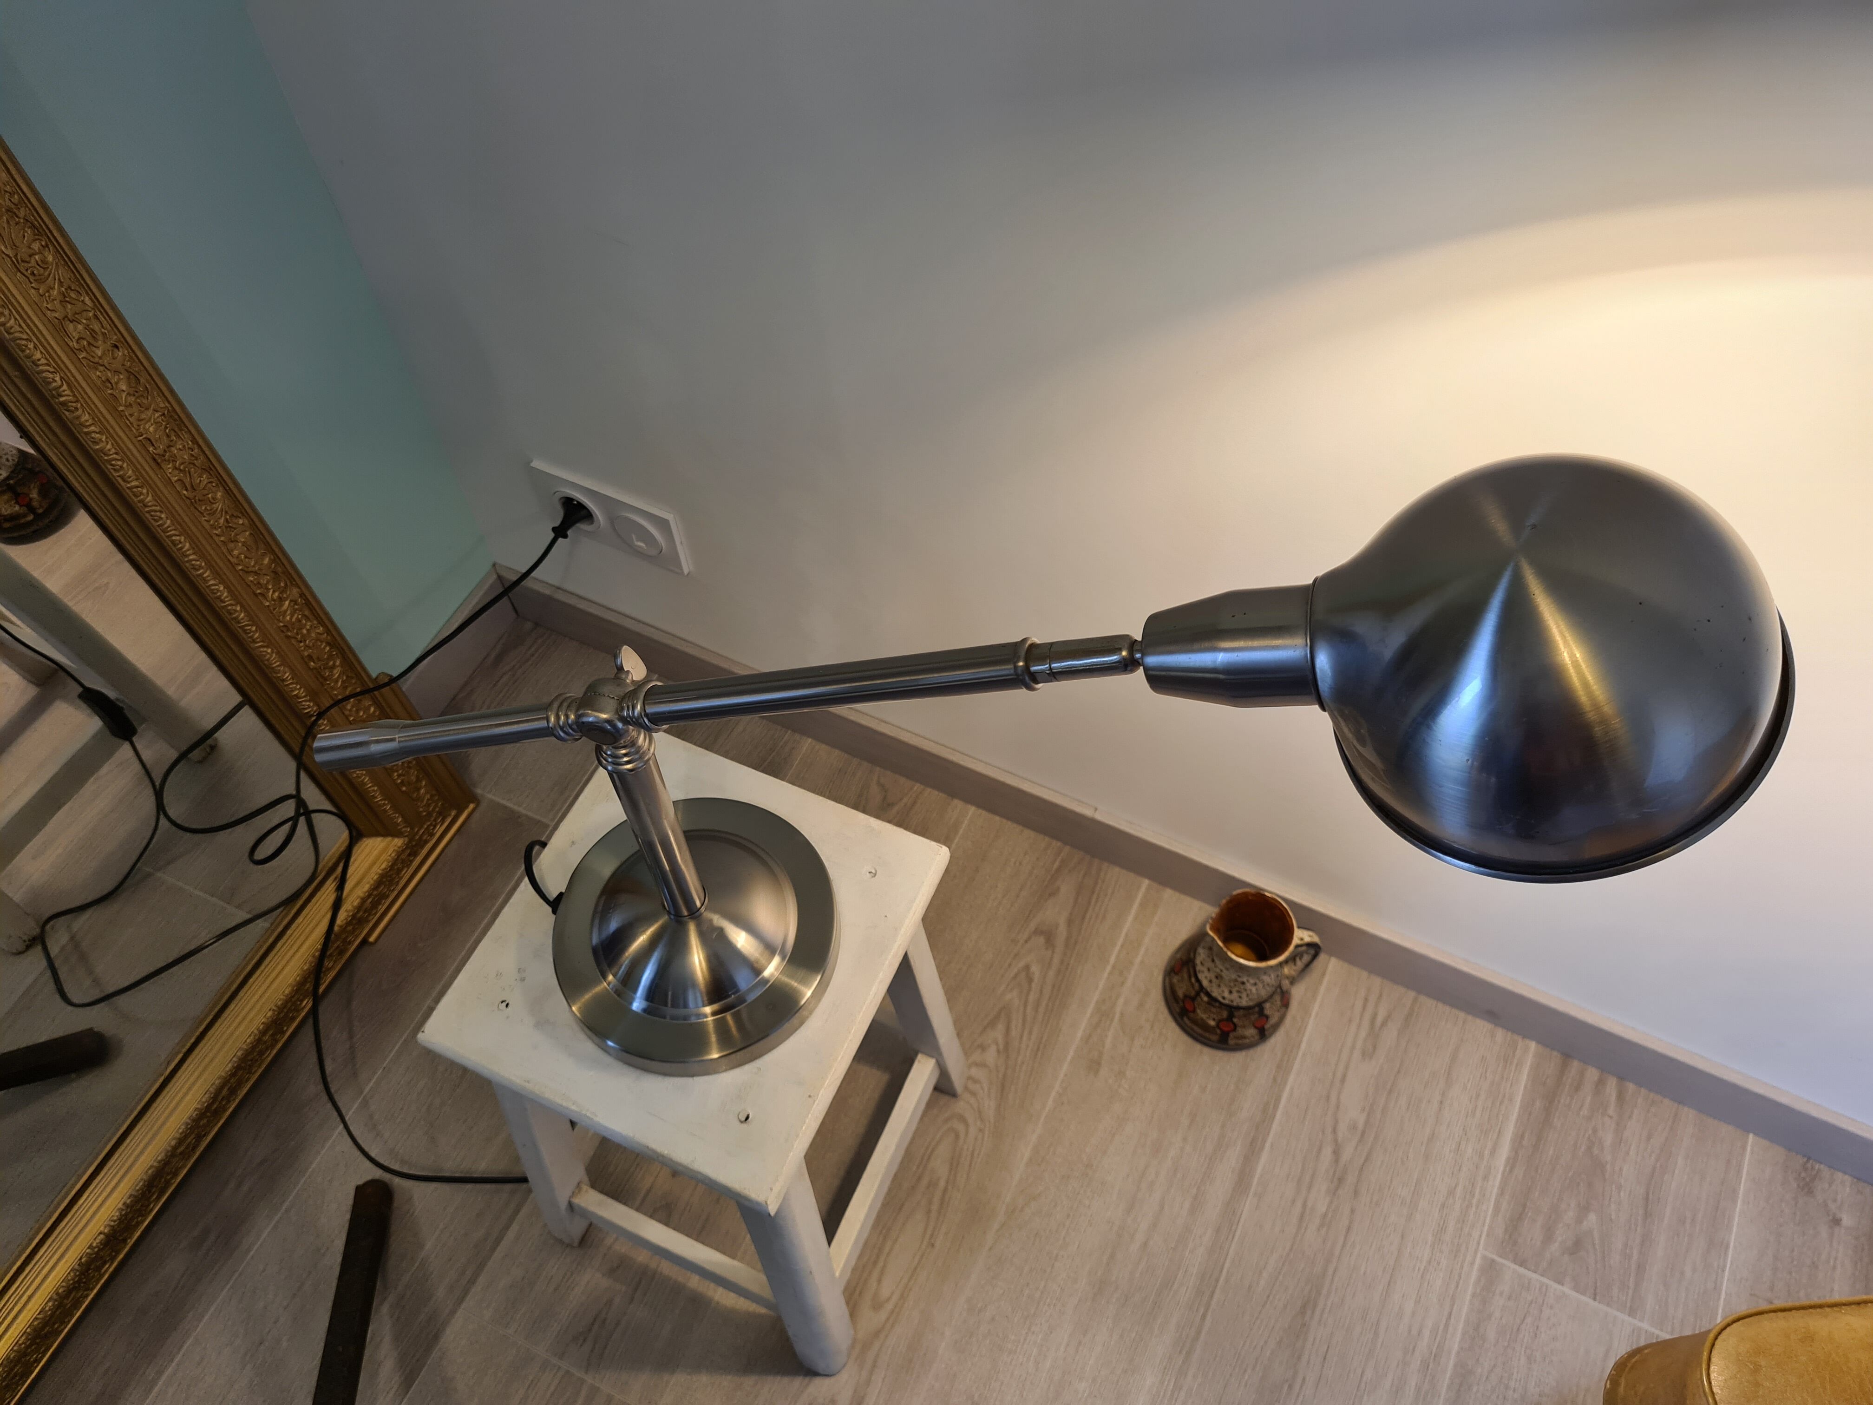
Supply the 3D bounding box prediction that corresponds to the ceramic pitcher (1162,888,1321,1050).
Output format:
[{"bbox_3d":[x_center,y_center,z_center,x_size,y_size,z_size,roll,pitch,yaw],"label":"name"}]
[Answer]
[{"bbox_3d":[0.283,0.242,1.309,0.126,0.158,0.122,4,57,3],"label":"ceramic pitcher"}]

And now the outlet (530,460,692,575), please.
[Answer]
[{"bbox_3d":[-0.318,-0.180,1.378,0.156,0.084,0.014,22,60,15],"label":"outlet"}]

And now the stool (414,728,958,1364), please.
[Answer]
[{"bbox_3d":[-0.156,0.280,1.111,0.290,0.460,0.310,21,59,14],"label":"stool"}]

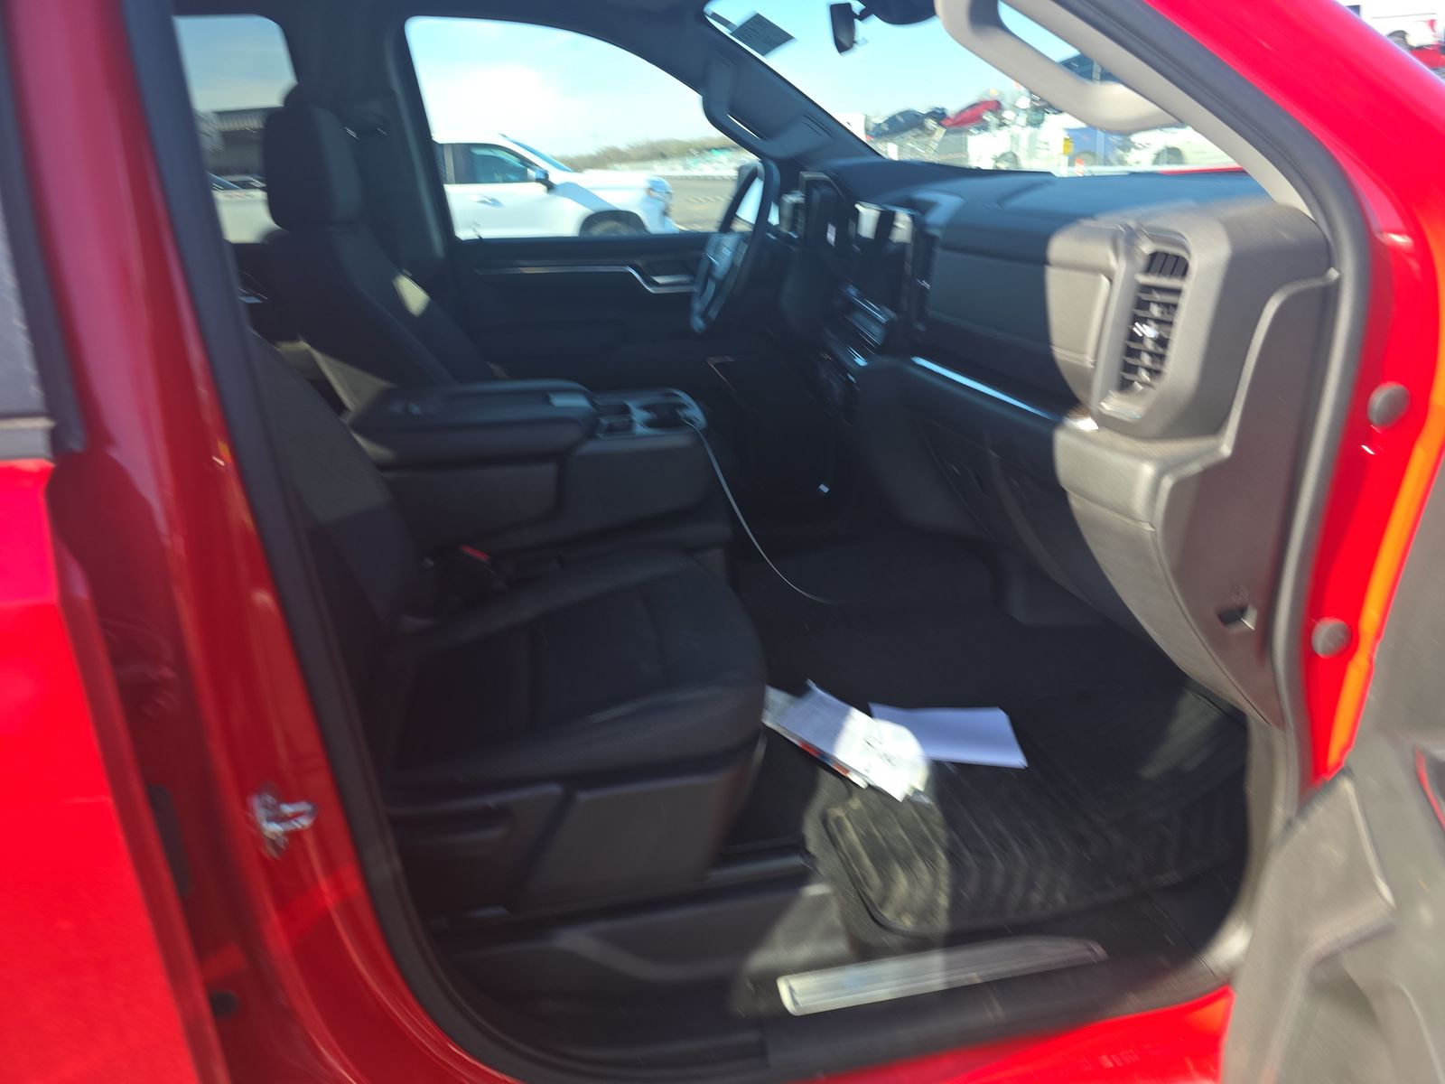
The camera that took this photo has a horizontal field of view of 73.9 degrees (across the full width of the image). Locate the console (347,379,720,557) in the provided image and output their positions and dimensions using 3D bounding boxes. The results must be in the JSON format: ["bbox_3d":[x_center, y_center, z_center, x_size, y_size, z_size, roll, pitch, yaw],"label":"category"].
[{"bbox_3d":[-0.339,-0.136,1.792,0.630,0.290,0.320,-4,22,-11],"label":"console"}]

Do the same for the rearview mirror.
[{"bbox_3d":[0.207,-0.862,1.614,0.045,0.068,0.250,4,21,5],"label":"rearview mirror"}]

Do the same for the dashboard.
[{"bbox_3d":[0.466,-0.341,1.876,0.540,0.710,1.530,-4,22,-11],"label":"dashboard"}]

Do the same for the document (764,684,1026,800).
[{"bbox_3d":[0.313,0.355,1.812,0.464,0.040,0.374,1,22,3],"label":"document"}]

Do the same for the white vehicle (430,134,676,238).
[{"bbox_3d":[-3.486,-4.315,12.674,5.800,1.930,2.030,-4,22,-11],"label":"white vehicle"}]

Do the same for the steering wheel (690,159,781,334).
[{"bbox_3d":[0.031,-0.641,2.107,0.100,0.385,0.385,19,16,-18],"label":"steering wheel"}]

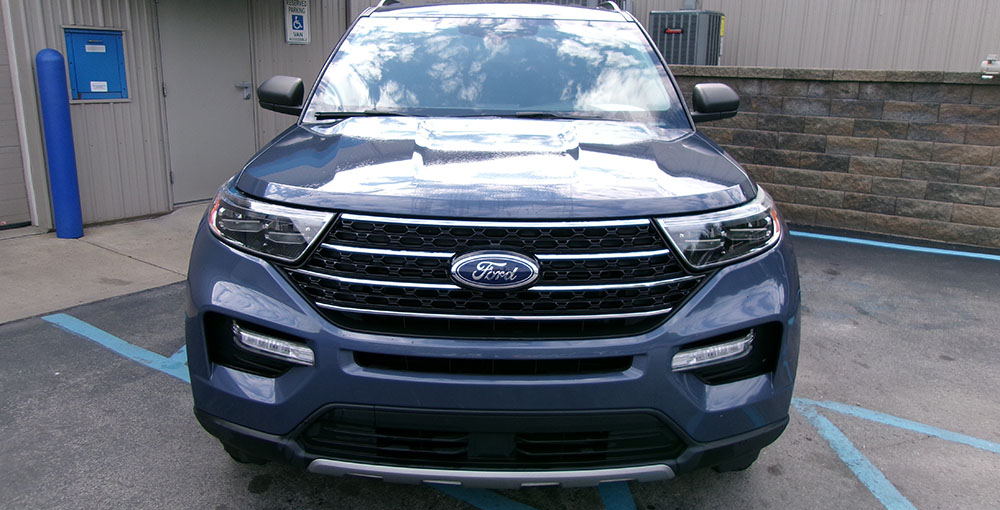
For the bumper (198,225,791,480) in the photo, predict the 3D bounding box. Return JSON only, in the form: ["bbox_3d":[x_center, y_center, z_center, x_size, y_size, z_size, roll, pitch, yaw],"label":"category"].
[{"bbox_3d":[-0.014,0.253,2.329,1.980,0.770,0.480,1,14,0],"label":"bumper"}]

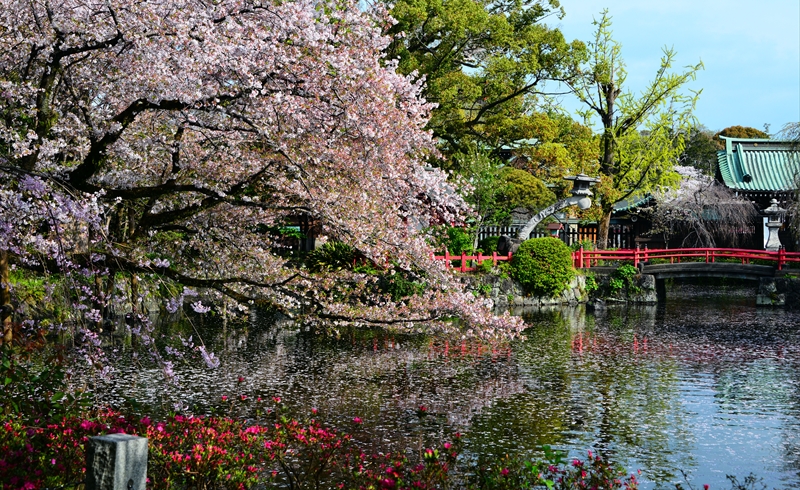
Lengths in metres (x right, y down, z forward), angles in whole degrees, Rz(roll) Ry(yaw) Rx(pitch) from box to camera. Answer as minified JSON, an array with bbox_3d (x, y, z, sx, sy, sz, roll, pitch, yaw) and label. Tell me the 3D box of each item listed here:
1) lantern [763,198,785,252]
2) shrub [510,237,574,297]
[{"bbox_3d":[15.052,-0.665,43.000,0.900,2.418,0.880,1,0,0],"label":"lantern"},{"bbox_3d":[5.142,0.776,38.500,2.300,2.165,2.150,1,0,0],"label":"shrub"}]

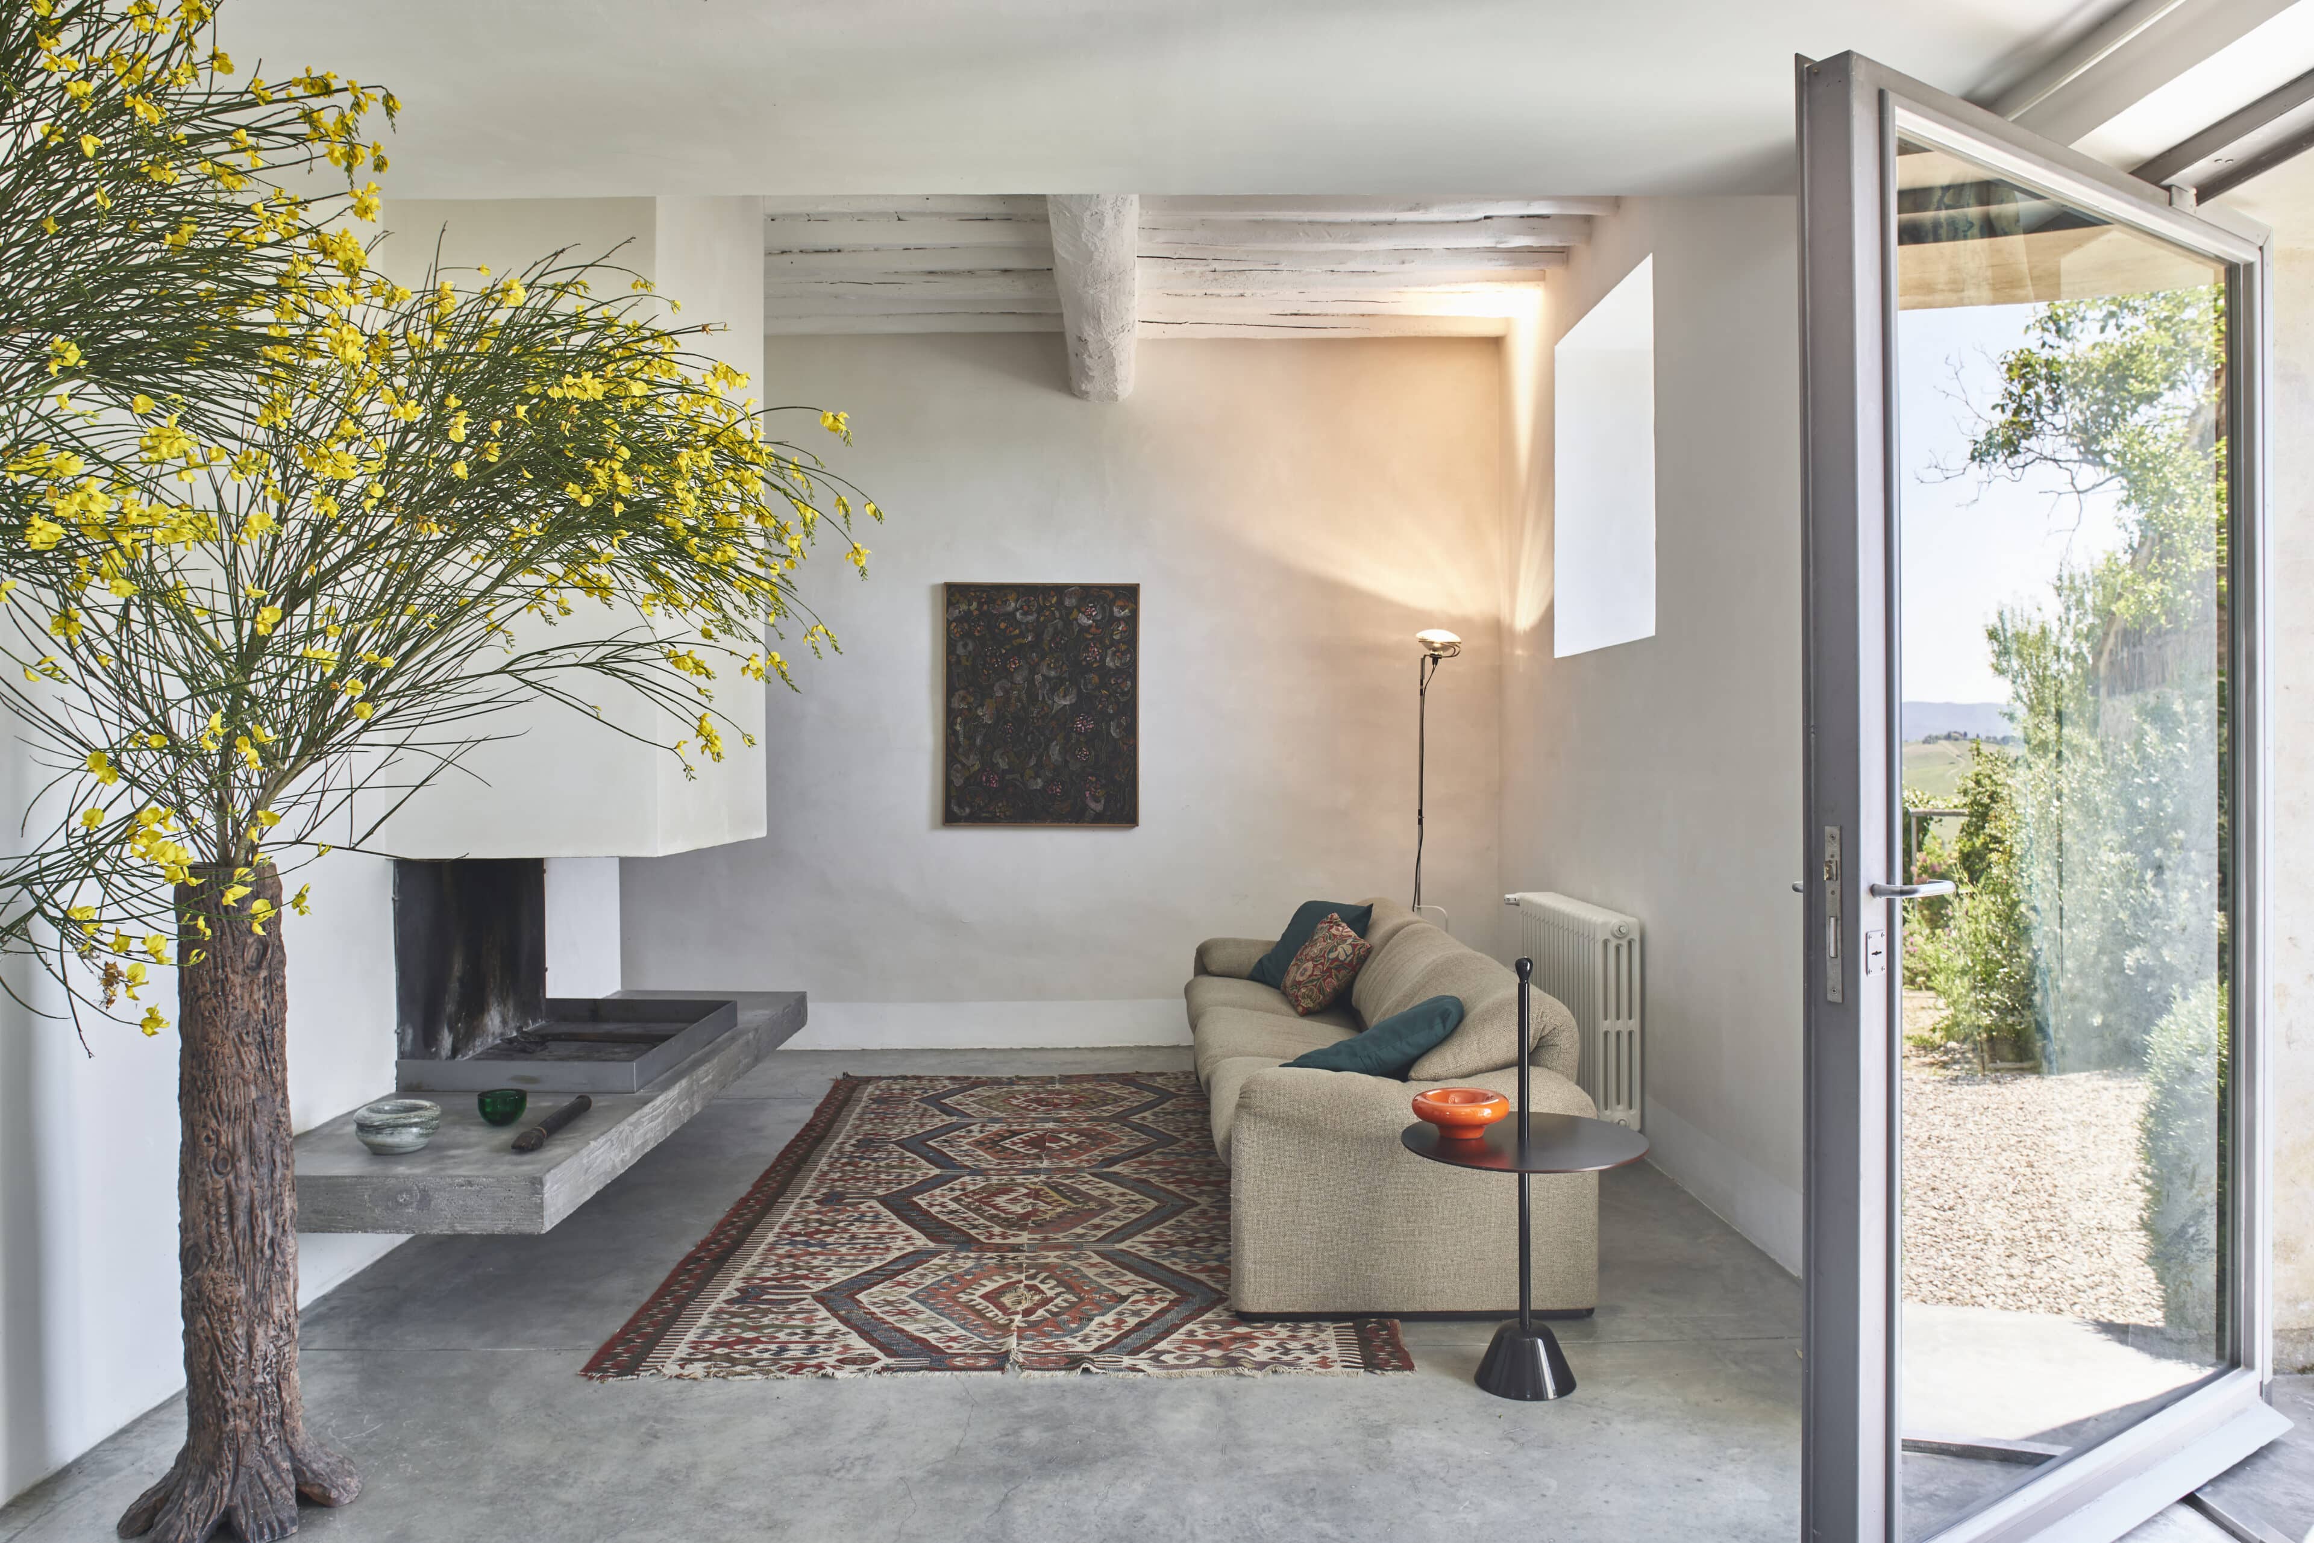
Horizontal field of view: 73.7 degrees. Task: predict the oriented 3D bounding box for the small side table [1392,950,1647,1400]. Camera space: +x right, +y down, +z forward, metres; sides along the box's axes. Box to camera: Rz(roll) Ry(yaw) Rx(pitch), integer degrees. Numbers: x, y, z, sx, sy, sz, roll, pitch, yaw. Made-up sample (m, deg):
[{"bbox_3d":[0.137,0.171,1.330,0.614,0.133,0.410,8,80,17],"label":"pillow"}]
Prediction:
[{"bbox_3d":[0.740,0.797,3.110,0.500,0.852,0.500,0,0,-1],"label":"small side table"}]

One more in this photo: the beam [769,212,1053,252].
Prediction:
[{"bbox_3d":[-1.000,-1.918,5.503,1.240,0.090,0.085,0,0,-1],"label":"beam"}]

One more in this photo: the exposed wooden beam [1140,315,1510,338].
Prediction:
[{"bbox_3d":[0.701,-1.937,6.687,1.620,0.120,0.120,0,0,-1],"label":"exposed wooden beam"}]

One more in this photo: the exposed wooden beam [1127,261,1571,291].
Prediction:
[{"bbox_3d":[0.725,-1.920,6.062,1.590,0.090,0.085,0,0,-1],"label":"exposed wooden beam"}]

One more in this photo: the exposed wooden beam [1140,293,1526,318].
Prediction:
[{"bbox_3d":[0.705,-1.935,6.397,1.620,0.120,0.120,0,0,-1],"label":"exposed wooden beam"}]

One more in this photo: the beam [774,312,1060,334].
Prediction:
[{"bbox_3d":[-1.080,-1.922,6.643,1.440,0.090,0.085,0,0,-1],"label":"beam"}]

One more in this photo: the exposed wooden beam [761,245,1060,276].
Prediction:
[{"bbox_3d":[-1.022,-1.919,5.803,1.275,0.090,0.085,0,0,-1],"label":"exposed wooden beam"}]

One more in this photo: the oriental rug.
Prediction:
[{"bbox_3d":[-0.373,1.220,4.657,1.690,0.012,3.000,0,0,-2],"label":"oriental rug"}]

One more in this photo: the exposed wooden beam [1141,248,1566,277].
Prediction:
[{"bbox_3d":[0.730,-1.919,5.803,1.590,0.090,0.085,0,0,-1],"label":"exposed wooden beam"}]

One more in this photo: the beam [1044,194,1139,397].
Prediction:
[{"bbox_3d":[-0.211,-1.740,5.314,0.280,0.280,2.800,0,0,-1],"label":"beam"}]

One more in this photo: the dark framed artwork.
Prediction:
[{"bbox_3d":[-0.500,-0.289,6.671,0.850,1.060,0.040,0,0,-1],"label":"dark framed artwork"}]

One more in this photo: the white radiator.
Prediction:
[{"bbox_3d":[1.436,0.786,5.275,0.128,0.664,0.970,0,0,-1],"label":"white radiator"}]

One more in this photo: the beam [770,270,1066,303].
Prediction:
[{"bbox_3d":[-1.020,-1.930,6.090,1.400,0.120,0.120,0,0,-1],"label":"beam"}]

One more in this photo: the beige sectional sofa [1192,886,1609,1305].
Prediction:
[{"bbox_3d":[0.555,0.847,4.725,0.875,0.740,2.590,0,0,-1],"label":"beige sectional sofa"}]

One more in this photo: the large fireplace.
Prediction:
[{"bbox_3d":[-1.660,0.523,4.468,0.630,0.610,1.020,0,0,-1],"label":"large fireplace"}]

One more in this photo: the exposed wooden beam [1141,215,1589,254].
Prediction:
[{"bbox_3d":[0.720,-1.928,5.498,1.620,0.120,0.120,0,0,-1],"label":"exposed wooden beam"}]

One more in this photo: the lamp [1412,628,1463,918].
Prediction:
[{"bbox_3d":[1.138,0.310,6.321,0.220,1.800,0.220,0,0,-1],"label":"lamp"}]

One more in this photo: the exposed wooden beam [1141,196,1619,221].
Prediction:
[{"bbox_3d":[0.740,-1.916,5.213,1.590,0.090,0.085,0,0,-1],"label":"exposed wooden beam"}]

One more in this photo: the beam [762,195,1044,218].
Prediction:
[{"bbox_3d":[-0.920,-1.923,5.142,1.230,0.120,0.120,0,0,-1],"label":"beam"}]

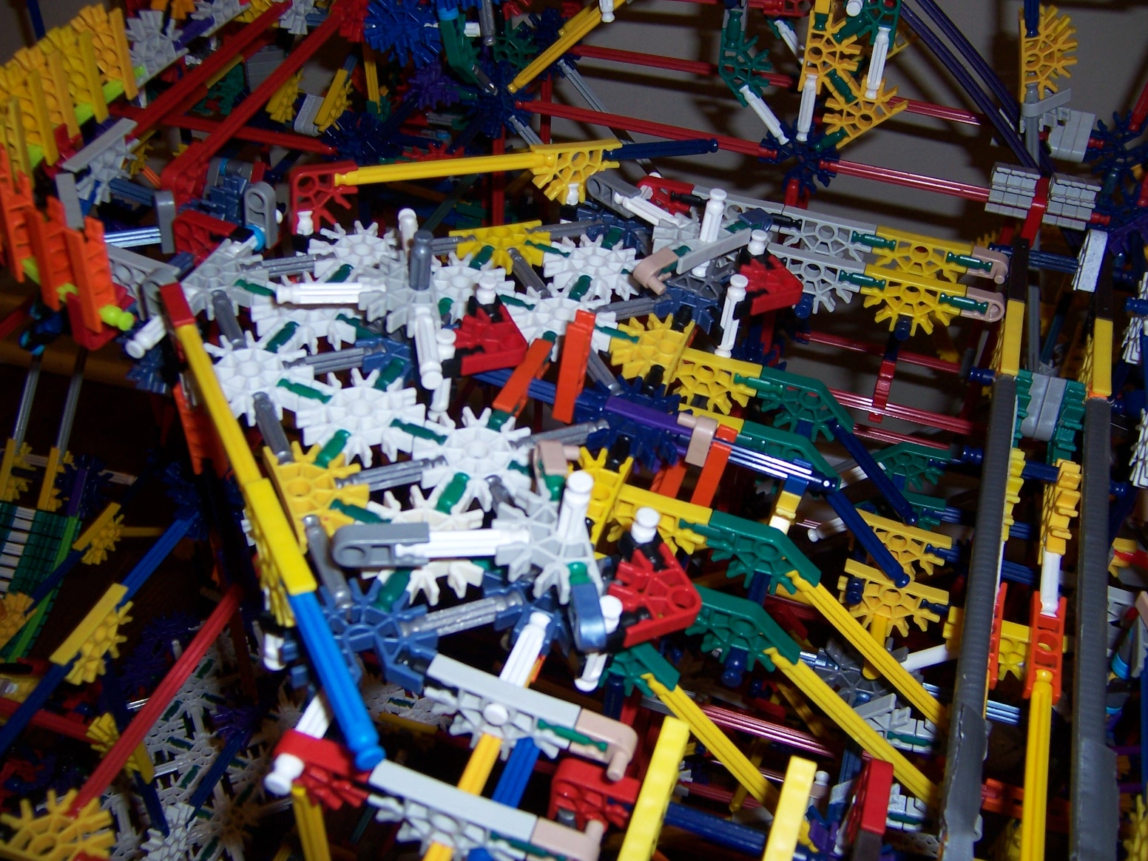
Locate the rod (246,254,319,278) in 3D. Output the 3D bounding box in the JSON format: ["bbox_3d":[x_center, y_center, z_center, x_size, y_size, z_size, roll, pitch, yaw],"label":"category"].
[{"bbox_3d":[-0.098,-0.057,0.378,0.033,0.006,0.006,-13,47,-24],"label":"rod"}]

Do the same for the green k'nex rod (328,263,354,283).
[{"bbox_3d":[-0.081,-0.051,0.379,0.006,0.006,0.017,19,42,9],"label":"green k'nex rod"}]

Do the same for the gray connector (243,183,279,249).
[{"bbox_3d":[-0.113,-0.078,0.397,0.009,0.023,0.006,19,43,9],"label":"gray connector"}]

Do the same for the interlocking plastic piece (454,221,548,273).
[{"bbox_3d":[-0.024,-0.067,0.402,0.036,0.006,0.023,-13,47,-24],"label":"interlocking plastic piece"}]

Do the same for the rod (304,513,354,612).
[{"bbox_3d":[-0.065,0.036,0.288,0.006,0.006,0.033,-13,47,-24],"label":"rod"}]

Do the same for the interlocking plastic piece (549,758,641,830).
[{"bbox_3d":[0.004,0.097,0.287,0.023,0.021,0.006,19,42,9],"label":"interlocking plastic piece"}]

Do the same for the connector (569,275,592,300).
[{"bbox_3d":[0.002,-0.049,0.386,0.006,0.006,0.017,19,42,9],"label":"connector"}]

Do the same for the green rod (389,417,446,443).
[{"bbox_3d":[-0.047,0.002,0.329,0.017,0.006,0.006,19,42,9],"label":"green rod"}]

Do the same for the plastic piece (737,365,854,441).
[{"bbox_3d":[0.080,-0.008,0.387,0.040,0.024,0.006,15,42,13],"label":"plastic piece"}]

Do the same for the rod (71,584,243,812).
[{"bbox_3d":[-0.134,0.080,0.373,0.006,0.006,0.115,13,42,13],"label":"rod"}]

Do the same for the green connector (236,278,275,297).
[{"bbox_3d":[-0.104,-0.046,0.364,0.017,0.006,0.006,19,43,9],"label":"green connector"}]

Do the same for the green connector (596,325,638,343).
[{"bbox_3d":[0.013,-0.033,0.377,0.018,0.006,0.006,19,42,8],"label":"green connector"}]

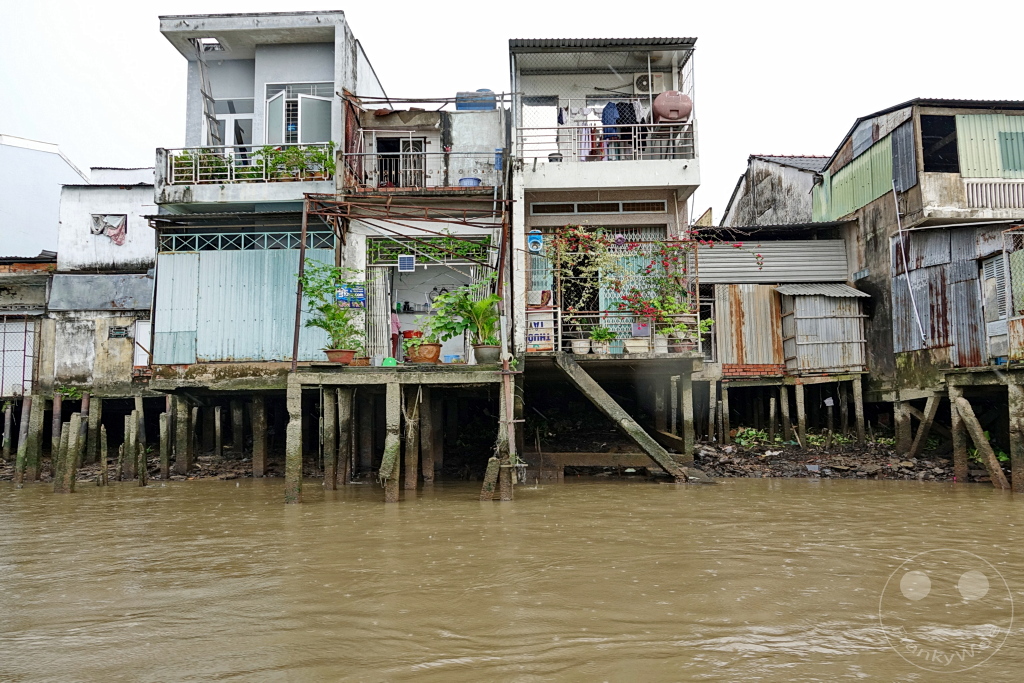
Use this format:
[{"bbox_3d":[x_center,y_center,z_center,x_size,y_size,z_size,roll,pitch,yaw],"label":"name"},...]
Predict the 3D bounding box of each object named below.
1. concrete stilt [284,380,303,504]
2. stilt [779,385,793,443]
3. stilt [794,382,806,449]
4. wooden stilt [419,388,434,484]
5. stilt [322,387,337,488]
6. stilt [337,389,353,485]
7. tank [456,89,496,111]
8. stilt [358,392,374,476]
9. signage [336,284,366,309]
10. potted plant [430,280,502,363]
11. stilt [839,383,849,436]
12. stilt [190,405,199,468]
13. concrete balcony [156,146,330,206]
[{"bbox_3d":[-3.997,1.866,12.552,0.270,2.222,0.270,-1,-5,1],"label":"concrete stilt"},{"bbox_3d":[6.876,1.810,17.100,0.170,1.447,0.170,-1,-5,0],"label":"stilt"},{"bbox_3d":[7.306,1.871,17.200,0.160,1.615,0.160,-1,-5,2],"label":"stilt"},{"bbox_3d":[-2.023,2.240,16.400,0.220,2.300,0.210,-3,-5,2],"label":"wooden stilt"},{"bbox_3d":[-4.117,2.188,15.400,0.220,2.305,0.210,-1,-5,2],"label":"stilt"},{"bbox_3d":[-3.799,2.125,15.400,0.260,2.170,0.260,-1,-5,1],"label":"stilt"},{"bbox_3d":[-0.945,-6.327,18.033,1.040,0.713,0.660,-1,-5,1],"label":"tank"},{"bbox_3d":[-3.292,2.089,15.500,0.260,1.779,0.260,-1,-5,0],"label":"stilt"},{"bbox_3d":[-3.597,-1.008,15.300,0.670,0.540,0.030,-1,-5,0],"label":"signage"},{"bbox_3d":[-0.840,-0.355,12.600,1.220,1.500,1.050,-1,-5,0],"label":"potted plant"},{"bbox_3d":[8.687,1.777,17.867,0.150,1.458,0.150,-1,-5,1],"label":"stilt"},{"bbox_3d":[-7.987,2.368,17.200,0.150,1.468,0.150,-1,-5,0],"label":"stilt"},{"bbox_3d":[-6.262,-3.894,16.722,4.220,1.300,1.250,-1,-5,2],"label":"concrete balcony"}]

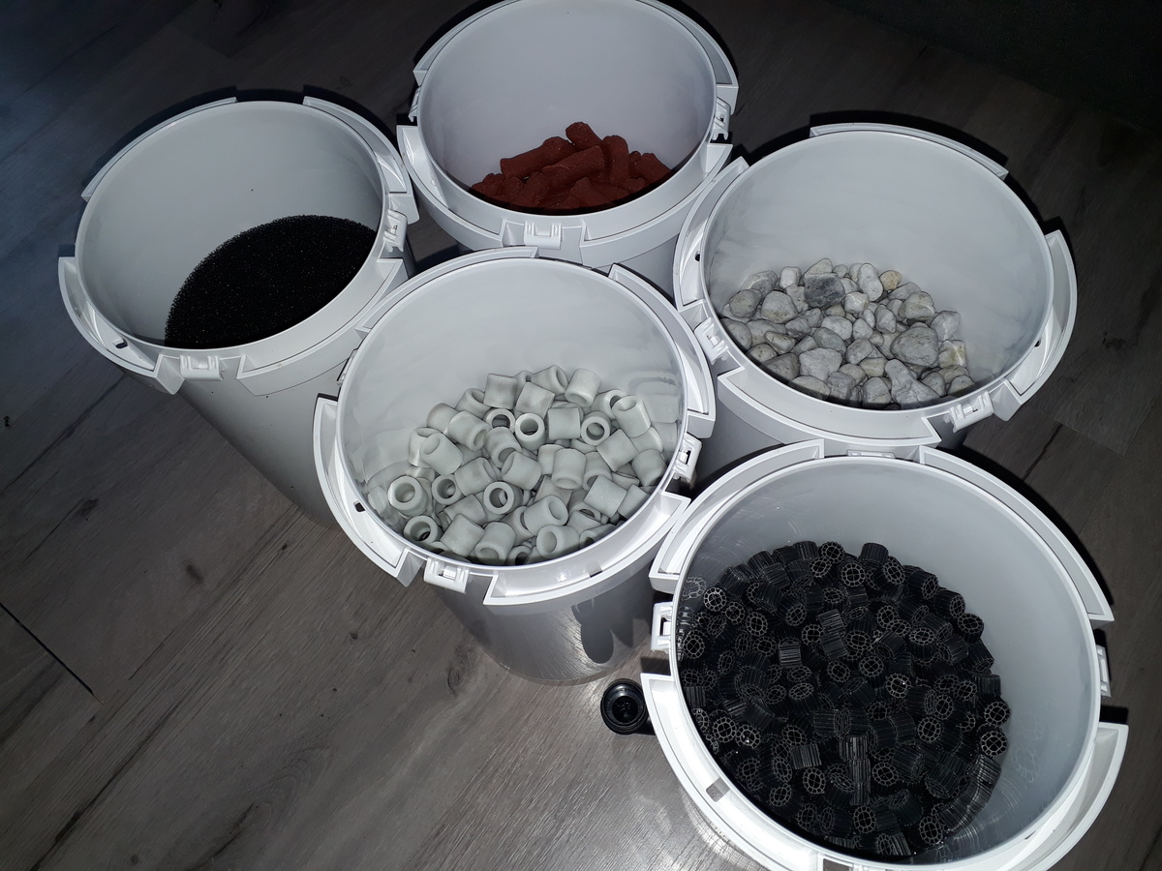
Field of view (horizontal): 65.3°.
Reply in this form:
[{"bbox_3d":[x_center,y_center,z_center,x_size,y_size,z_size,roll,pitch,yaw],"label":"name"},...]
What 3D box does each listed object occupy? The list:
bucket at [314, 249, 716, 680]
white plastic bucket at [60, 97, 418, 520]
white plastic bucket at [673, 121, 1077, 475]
[{"bbox_3d":[-0.020,0.035,0.464,0.160,0.231,0.160,-2,65,3],"label":"bucket"},{"bbox_3d":[-0.150,-0.049,0.513,0.160,0.231,0.160,-2,65,3],"label":"white plastic bucket"},{"bbox_3d":[0.130,-0.024,0.481,0.160,0.231,0.160,-2,65,3],"label":"white plastic bucket"}]

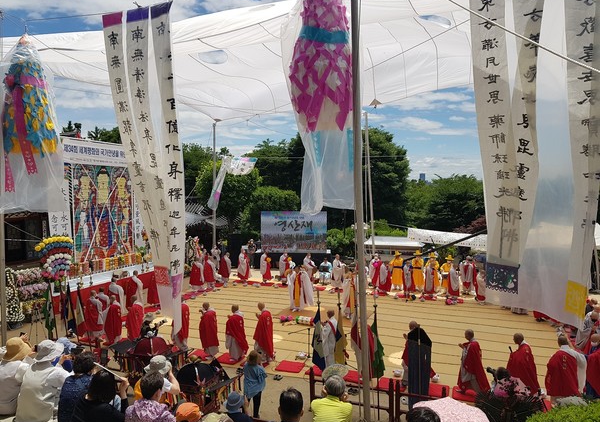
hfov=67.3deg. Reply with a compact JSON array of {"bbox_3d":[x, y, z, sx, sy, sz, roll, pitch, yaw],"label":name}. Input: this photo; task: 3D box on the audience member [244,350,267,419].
[{"bbox_3d":[-1.002,3.874,10.160,0.520,1.600,0.420,0,3,-7],"label":"audience member"}]

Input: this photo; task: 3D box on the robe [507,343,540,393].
[{"bbox_3d":[5.430,3.827,10.950,0.700,1.280,0.650,2,3,23],"label":"robe"}]

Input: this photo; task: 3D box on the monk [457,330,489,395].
[{"bbox_3d":[4.297,3.662,11.172,0.650,1.660,0.650,1,3,20],"label":"monk"}]

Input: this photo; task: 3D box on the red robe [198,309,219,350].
[{"bbox_3d":[-2.658,3.451,13.126,0.420,1.140,0.500,2,5,28],"label":"red robe"}]

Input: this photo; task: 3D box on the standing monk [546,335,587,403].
[{"bbox_3d":[6.445,3.809,10.900,0.720,1.660,0.600,0,3,3],"label":"standing monk"}]

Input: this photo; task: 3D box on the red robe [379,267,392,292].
[{"bbox_3d":[4.188,3.283,22.000,0.500,1.391,0.550,4,5,45],"label":"red robe"}]

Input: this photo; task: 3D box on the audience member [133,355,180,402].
[{"bbox_3d":[-1.717,2.413,5.766,0.580,1.250,0.700,3,4,30],"label":"audience member"}]

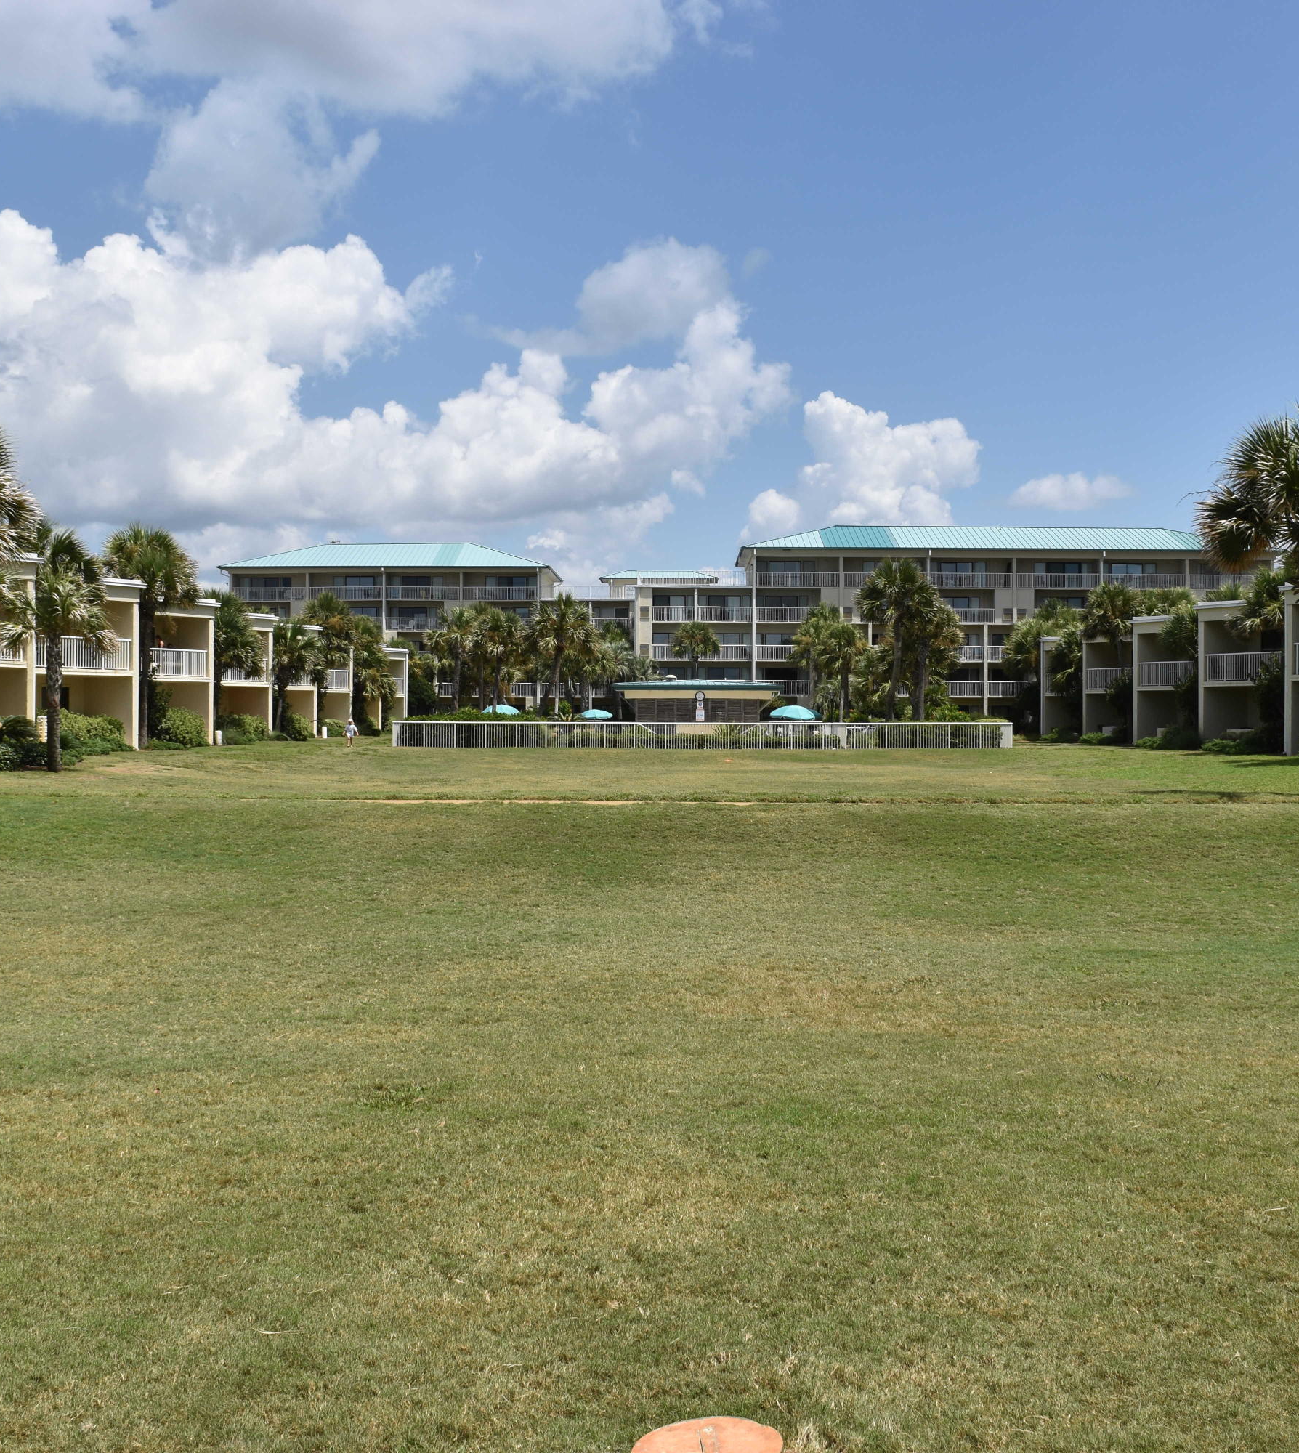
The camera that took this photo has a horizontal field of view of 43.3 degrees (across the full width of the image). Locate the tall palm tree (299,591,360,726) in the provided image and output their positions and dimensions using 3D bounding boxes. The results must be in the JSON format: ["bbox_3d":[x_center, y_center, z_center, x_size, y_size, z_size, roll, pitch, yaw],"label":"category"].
[{"bbox_3d":[-16.450,-3.260,84.000,3.050,7.490,3.050,0,0,0],"label":"tall palm tree"}]

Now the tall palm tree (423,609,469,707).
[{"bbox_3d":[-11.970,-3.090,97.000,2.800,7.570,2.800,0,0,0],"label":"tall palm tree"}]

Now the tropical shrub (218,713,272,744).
[{"bbox_3d":[-16.860,0.070,68.000,2.200,1.270,2.200,0,0,0],"label":"tropical shrub"}]

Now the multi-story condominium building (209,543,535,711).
[{"bbox_3d":[-22.600,-7.650,147.600,28.300,16.500,15.500,0,0,1],"label":"multi-story condominium building"}]

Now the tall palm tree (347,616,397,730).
[{"bbox_3d":[-15.620,-2.920,92.000,2.850,6.620,2.850,0,0,0],"label":"tall palm tree"}]

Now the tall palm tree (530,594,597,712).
[{"bbox_3d":[-4.470,-3.170,85.000,3.500,7.490,3.500,0,0,0],"label":"tall palm tree"}]

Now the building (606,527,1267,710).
[{"bbox_3d":[21.500,-7.300,131.500,52.000,16.200,16.500,0,0,1],"label":"building"}]

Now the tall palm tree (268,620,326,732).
[{"bbox_3d":[-15.920,-2.120,74.000,2.650,5.310,2.650,0,0,0],"label":"tall palm tree"}]

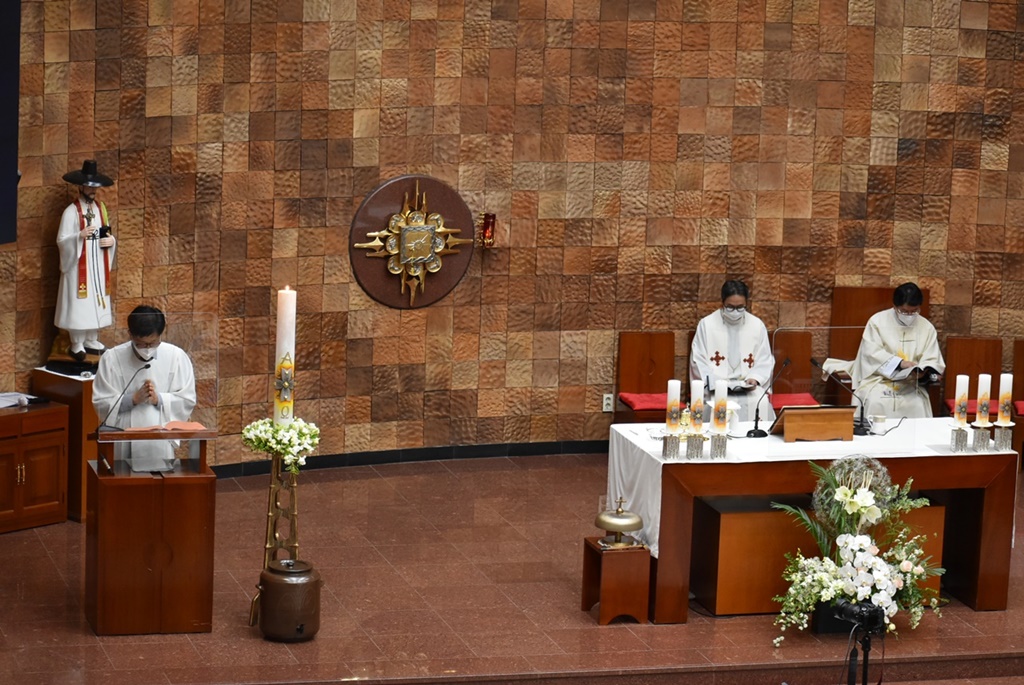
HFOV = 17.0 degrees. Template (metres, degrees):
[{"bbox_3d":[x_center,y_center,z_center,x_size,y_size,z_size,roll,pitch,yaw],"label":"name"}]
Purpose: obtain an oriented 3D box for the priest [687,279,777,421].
[{"bbox_3d":[1.522,0.233,23.455,0.600,1.320,0.760,0,11,-13],"label":"priest"}]

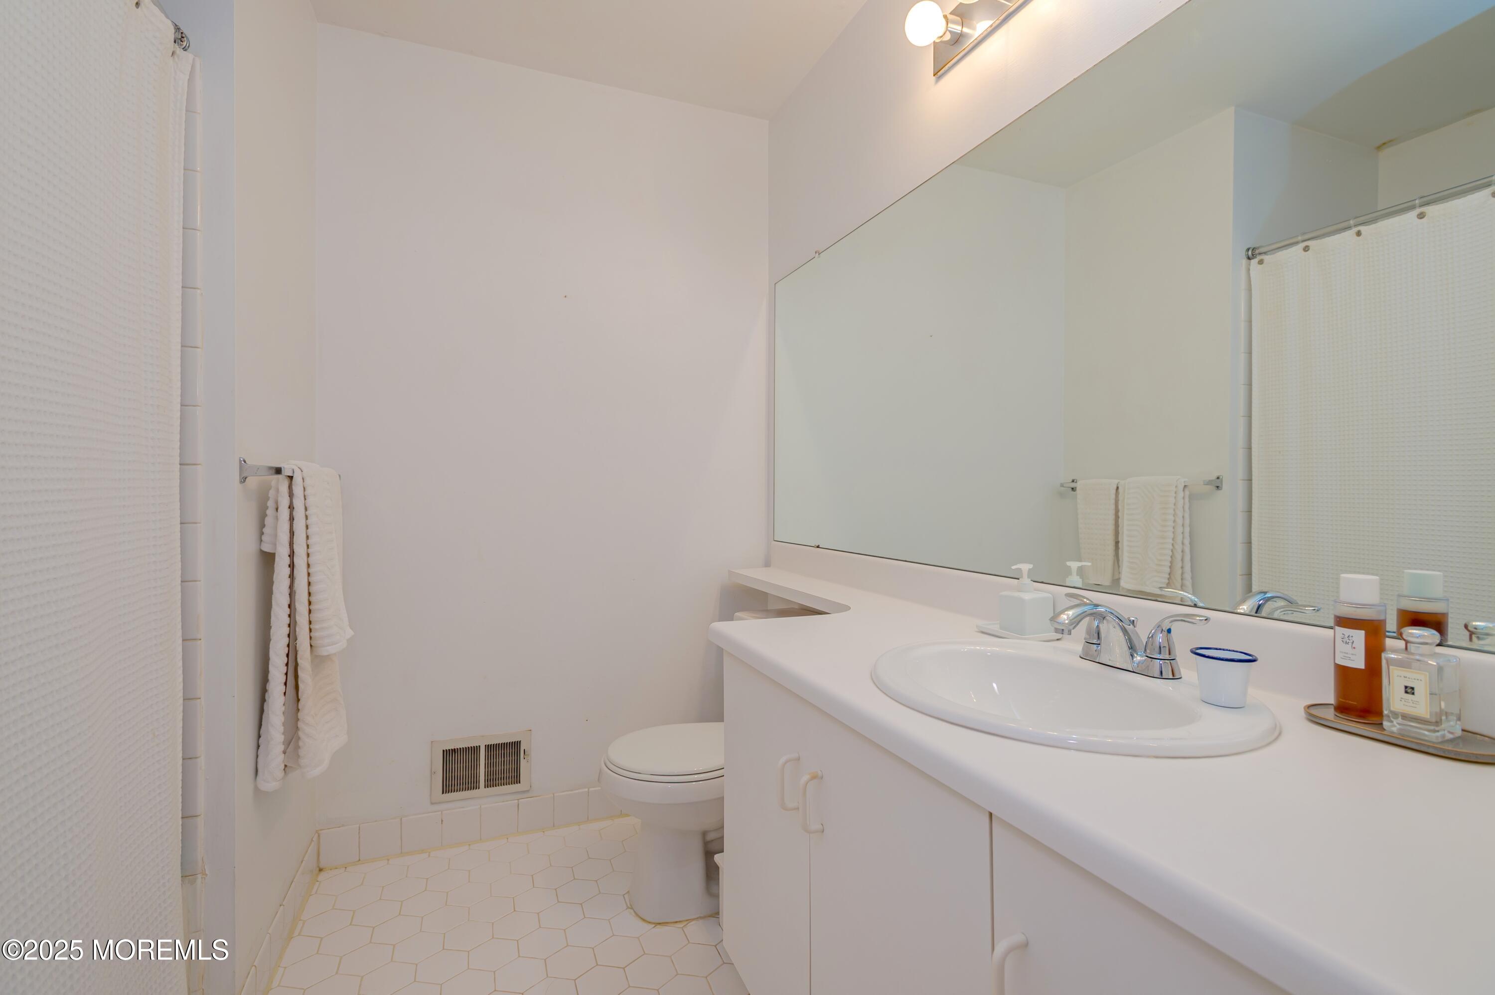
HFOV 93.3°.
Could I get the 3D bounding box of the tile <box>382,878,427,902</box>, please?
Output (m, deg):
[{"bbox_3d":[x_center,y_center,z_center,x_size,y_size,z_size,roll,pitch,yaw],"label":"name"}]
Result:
[{"bbox_3d":[-0.925,1.061,1.904,0.107,0.009,0.124,0,0,-21],"label":"tile"}]

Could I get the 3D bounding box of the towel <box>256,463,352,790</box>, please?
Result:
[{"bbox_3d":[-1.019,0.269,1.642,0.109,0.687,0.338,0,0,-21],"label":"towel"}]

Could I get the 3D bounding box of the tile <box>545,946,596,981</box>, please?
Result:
[{"bbox_3d":[-0.405,1.072,1.623,0.125,0.008,0.108,0,1,9],"label":"tile"}]

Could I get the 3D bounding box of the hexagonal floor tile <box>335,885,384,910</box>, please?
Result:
[{"bbox_3d":[-1.027,1.062,1.864,0.107,0.009,0.124,0,0,-21],"label":"hexagonal floor tile"}]

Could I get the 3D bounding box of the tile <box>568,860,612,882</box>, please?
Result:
[{"bbox_3d":[-0.441,1.069,2.018,0.125,0.008,0.108,0,1,9],"label":"tile"}]

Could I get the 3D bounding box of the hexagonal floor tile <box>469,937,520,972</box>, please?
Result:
[{"bbox_3d":[-0.600,1.083,1.667,0.108,0.008,0.125,0,1,-21],"label":"hexagonal floor tile"}]

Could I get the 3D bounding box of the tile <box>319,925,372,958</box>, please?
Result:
[{"bbox_3d":[-0.971,1.074,1.709,0.125,0.008,0.108,0,1,9],"label":"tile"}]

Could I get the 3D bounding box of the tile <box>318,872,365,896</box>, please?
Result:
[{"bbox_3d":[-1.112,1.062,1.933,0.107,0.009,0.124,0,0,-21],"label":"tile"}]

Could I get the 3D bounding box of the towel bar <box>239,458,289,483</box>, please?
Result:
[{"bbox_3d":[-1.048,-0.053,1.656,0.072,0.050,0.642,0,0,-21],"label":"towel bar"}]

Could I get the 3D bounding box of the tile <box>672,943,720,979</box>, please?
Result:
[{"bbox_3d":[-0.117,1.081,1.649,0.108,0.008,0.125,0,1,-21],"label":"tile"}]

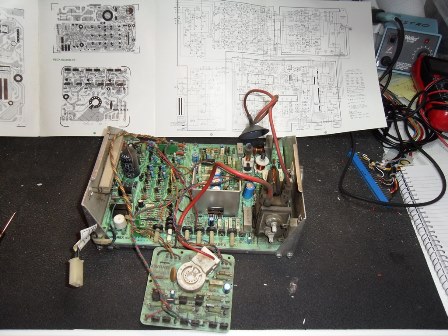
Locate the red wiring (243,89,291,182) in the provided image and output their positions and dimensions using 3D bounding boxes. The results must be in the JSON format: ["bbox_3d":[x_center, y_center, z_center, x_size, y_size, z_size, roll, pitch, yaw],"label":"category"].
[{"bbox_3d":[0.070,-0.047,0.609,0.075,0.065,0.175,2,55,1],"label":"red wiring"}]

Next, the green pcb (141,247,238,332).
[{"bbox_3d":[-0.047,0.160,0.491,0.120,0.030,0.103,5,60,3],"label":"green pcb"}]

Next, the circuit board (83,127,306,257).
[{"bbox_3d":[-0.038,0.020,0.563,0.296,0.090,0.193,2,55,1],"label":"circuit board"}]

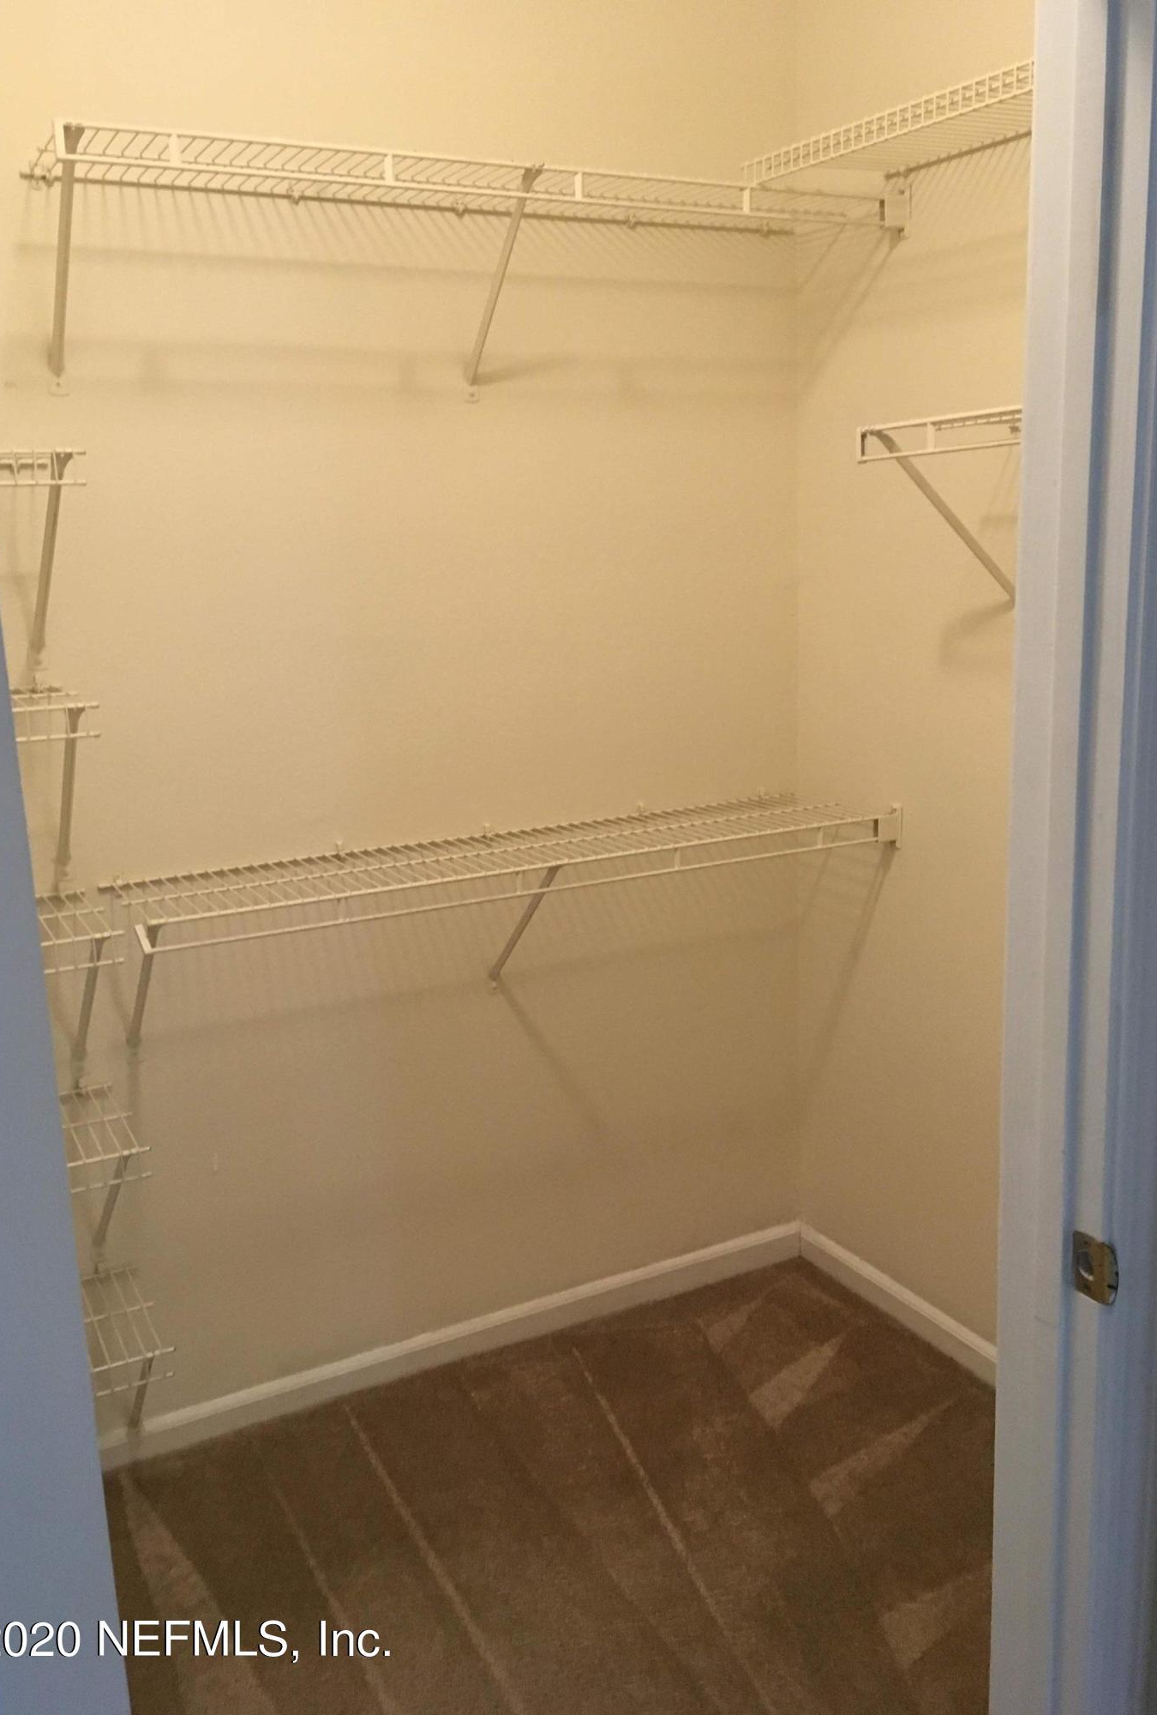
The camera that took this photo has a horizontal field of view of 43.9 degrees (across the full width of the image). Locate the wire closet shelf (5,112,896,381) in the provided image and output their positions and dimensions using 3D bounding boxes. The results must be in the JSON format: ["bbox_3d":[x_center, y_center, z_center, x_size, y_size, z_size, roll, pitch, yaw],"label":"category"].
[{"bbox_3d":[-0.129,-0.920,2.313,1.374,0.308,0.312,-8,13,-26],"label":"wire closet shelf"}]

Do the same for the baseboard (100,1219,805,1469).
[{"bbox_3d":[-0.202,0.939,2.820,1.553,0.084,0.014,-8,13,-26],"label":"baseboard"}]

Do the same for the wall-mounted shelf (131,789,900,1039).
[{"bbox_3d":[-0.083,0.125,2.559,1.410,0.313,0.325,-8,14,-27],"label":"wall-mounted shelf"}]

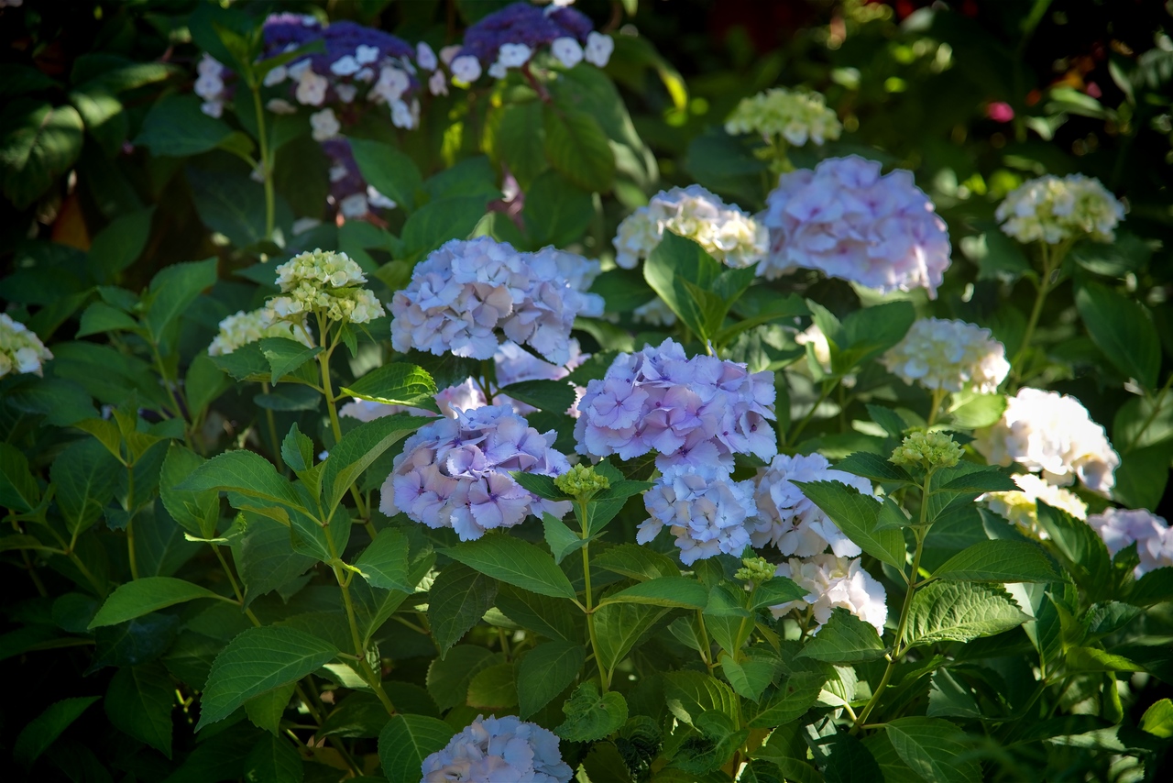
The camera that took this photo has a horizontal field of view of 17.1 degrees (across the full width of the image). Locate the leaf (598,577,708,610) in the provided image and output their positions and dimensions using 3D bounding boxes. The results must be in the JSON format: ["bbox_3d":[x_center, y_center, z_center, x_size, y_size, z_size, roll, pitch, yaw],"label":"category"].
[{"bbox_3d":[0.052,0.157,3.050,0.094,0.022,0.062,-5,19,25],"label":"leaf"}]

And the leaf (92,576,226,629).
[{"bbox_3d":[-0.344,0.169,3.120,0.108,0.024,0.070,-12,26,-16],"label":"leaf"}]

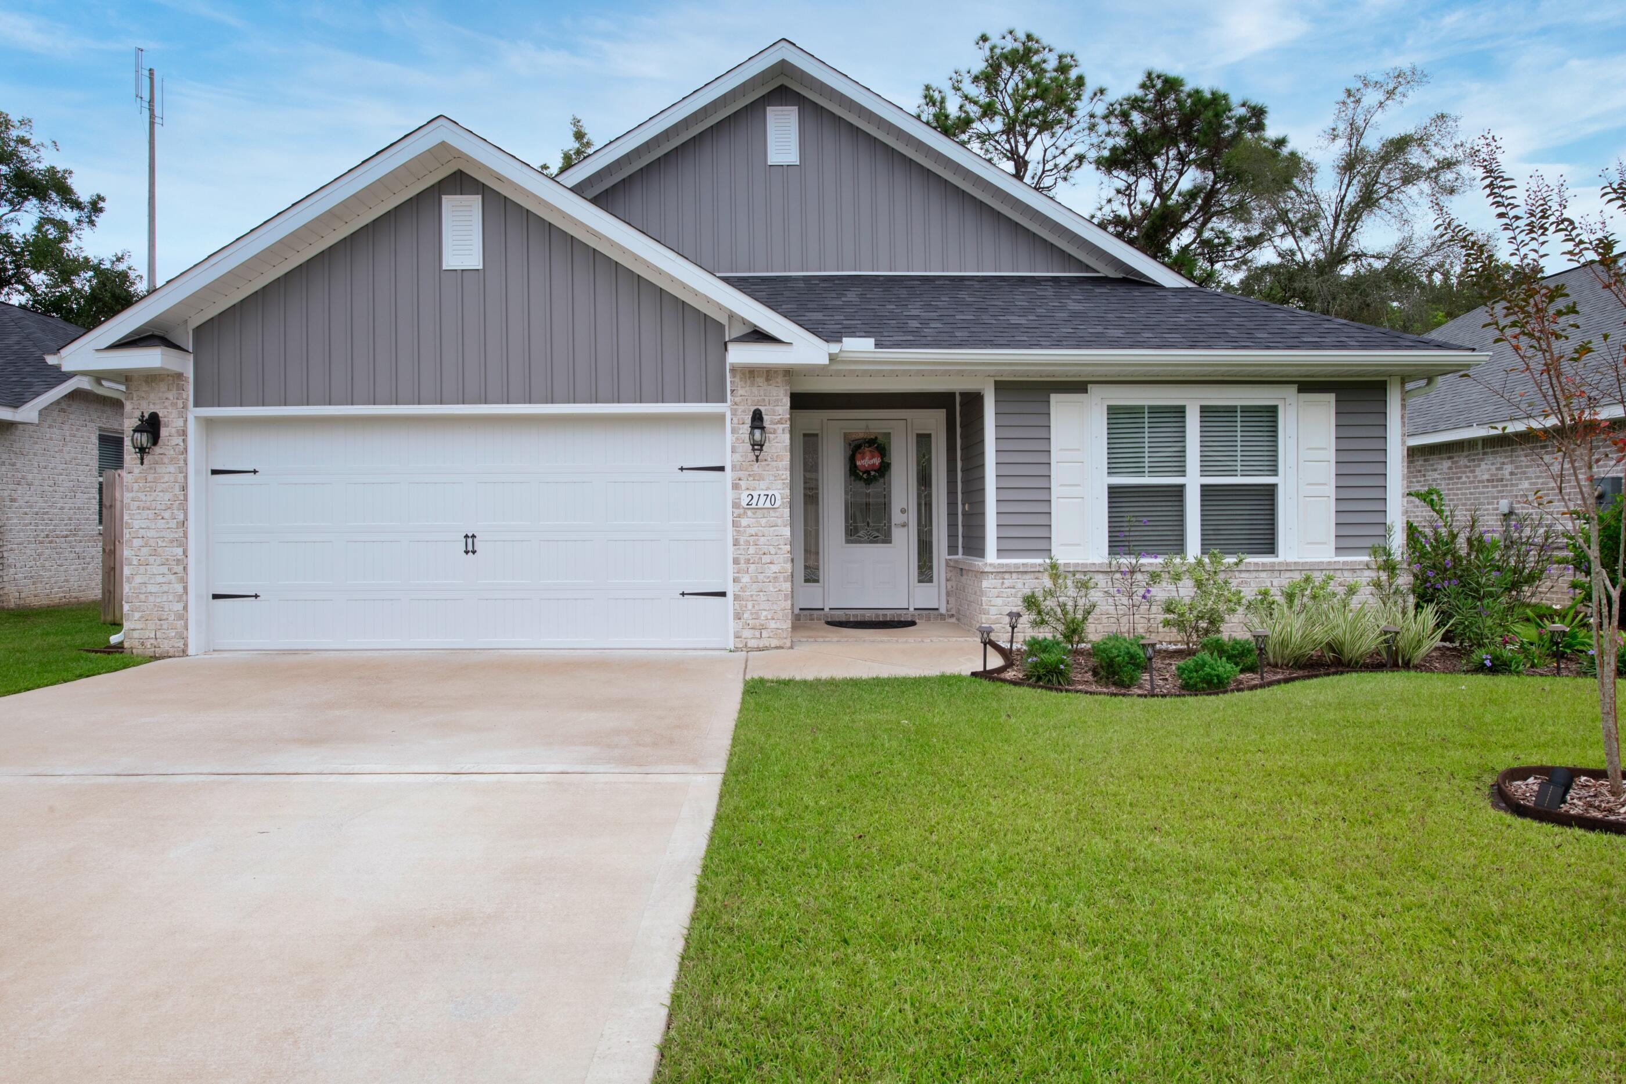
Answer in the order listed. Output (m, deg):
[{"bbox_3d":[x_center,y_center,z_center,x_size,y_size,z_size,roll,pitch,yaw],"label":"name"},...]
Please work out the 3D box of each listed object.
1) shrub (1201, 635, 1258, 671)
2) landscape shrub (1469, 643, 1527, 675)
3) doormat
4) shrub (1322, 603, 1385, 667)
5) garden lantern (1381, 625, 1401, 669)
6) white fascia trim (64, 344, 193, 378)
[{"bbox_3d":[3.264,0.862,8.150,0.470,0.280,0.430,-1,1,-3],"label":"shrub"},{"bbox_3d":[5.174,0.879,7.850,0.430,0.210,0.400,-1,1,-3],"label":"landscape shrub"},{"bbox_3d":[0.597,0.852,10.720,0.940,0.015,0.620,-1,1,-3],"label":"doormat"},{"bbox_3d":[4.407,0.755,8.450,0.510,0.520,0.500,0,0,0],"label":"shrub"},{"bbox_3d":[4.463,0.809,8.020,0.125,0.345,0.125,-1,1,-3],"label":"garden lantern"},{"bbox_3d":[-6.111,-1.618,9.280,0.870,0.200,0.450,-1,1,-3],"label":"white fascia trim"}]

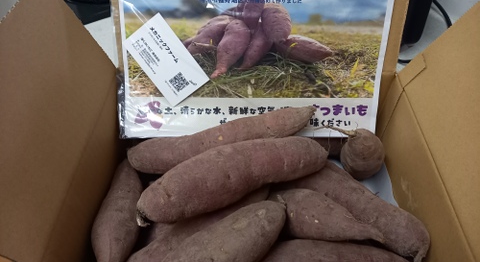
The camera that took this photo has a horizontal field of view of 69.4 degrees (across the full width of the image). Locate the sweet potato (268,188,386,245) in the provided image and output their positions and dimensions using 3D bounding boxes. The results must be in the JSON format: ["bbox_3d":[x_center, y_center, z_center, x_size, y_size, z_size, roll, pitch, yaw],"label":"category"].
[{"bbox_3d":[0.080,0.083,0.322,0.109,0.042,0.042,17,51,15],"label":"sweet potato"}]

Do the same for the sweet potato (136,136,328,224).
[{"bbox_3d":[-0.002,0.039,0.324,0.188,0.050,0.052,-16,52,-14],"label":"sweet potato"}]

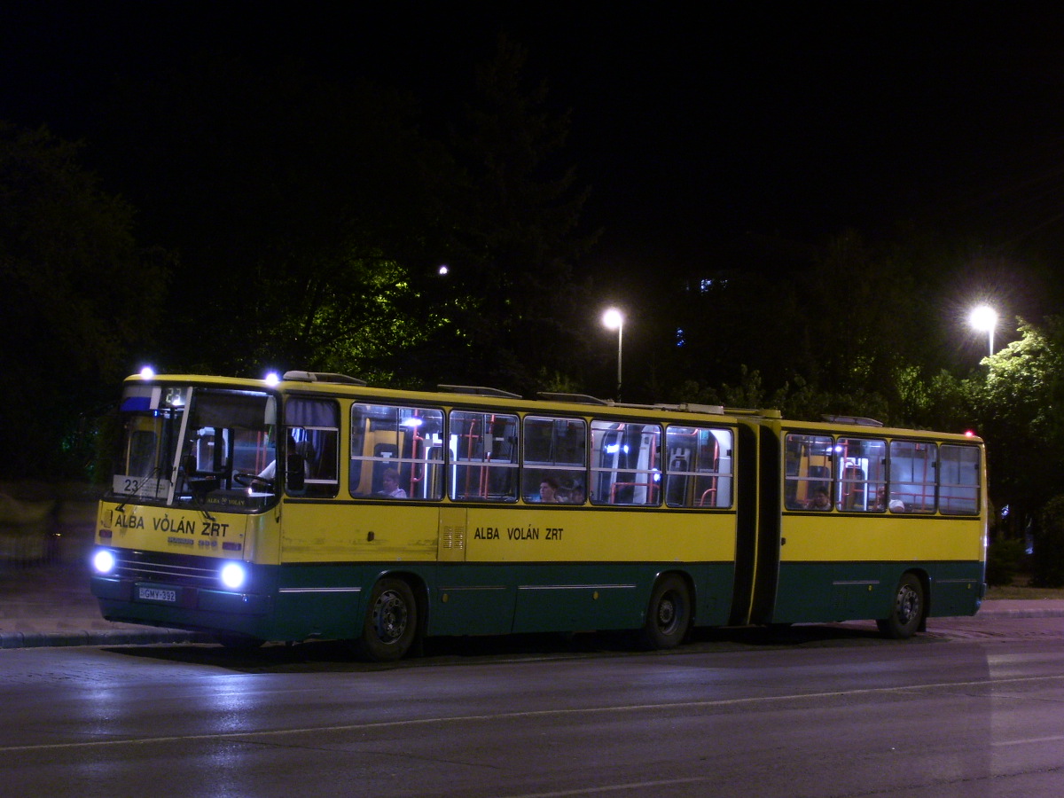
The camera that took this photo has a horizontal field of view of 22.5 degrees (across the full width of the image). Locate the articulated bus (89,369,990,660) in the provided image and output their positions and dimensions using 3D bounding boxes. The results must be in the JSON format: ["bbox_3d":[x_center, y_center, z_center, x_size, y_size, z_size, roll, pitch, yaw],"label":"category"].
[{"bbox_3d":[1.030,1.576,34.628,2.500,3.160,16.400,2,-1,37],"label":"articulated bus"}]

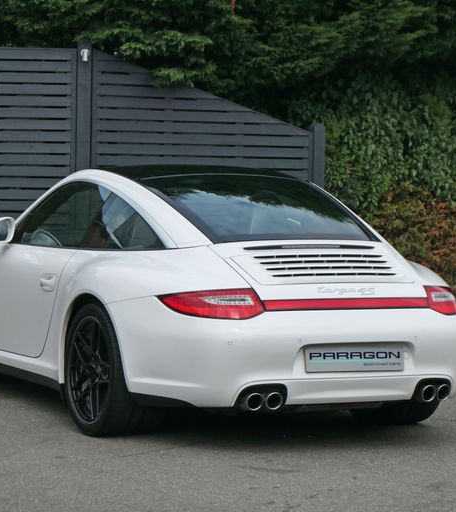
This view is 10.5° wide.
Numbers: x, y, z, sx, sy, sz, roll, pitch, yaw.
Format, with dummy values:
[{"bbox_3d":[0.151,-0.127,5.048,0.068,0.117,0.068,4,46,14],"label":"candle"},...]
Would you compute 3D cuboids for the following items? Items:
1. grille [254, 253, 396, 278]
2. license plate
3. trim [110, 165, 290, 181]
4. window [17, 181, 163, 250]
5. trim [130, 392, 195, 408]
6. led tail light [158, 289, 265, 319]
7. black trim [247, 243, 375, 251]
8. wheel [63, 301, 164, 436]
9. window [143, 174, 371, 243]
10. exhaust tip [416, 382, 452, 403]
[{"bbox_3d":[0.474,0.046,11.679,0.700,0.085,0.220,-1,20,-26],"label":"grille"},{"bbox_3d":[0.595,0.483,11.530,0.520,0.112,0.015,-1,-1,-26],"label":"license plate"},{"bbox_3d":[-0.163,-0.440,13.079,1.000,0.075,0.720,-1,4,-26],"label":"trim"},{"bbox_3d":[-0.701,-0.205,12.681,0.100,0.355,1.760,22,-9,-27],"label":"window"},{"bbox_3d":[-0.297,0.678,11.520,0.400,0.080,0.090,4,4,35],"label":"trim"},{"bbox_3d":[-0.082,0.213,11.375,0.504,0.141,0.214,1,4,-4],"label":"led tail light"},{"bbox_3d":[0.393,-0.039,11.936,0.710,0.030,0.050,-1,-7,-26],"label":"black trim"},{"bbox_3d":[-0.542,0.551,12.060,0.300,0.666,0.666,-1,4,-26],"label":"wheel"},{"bbox_3d":[0.175,-0.256,12.382,0.970,0.100,0.855,-1,23,-26],"label":"window"},{"bbox_3d":[0.961,0.648,11.725,0.175,0.085,0.130,-1,4,-26],"label":"exhaust tip"}]

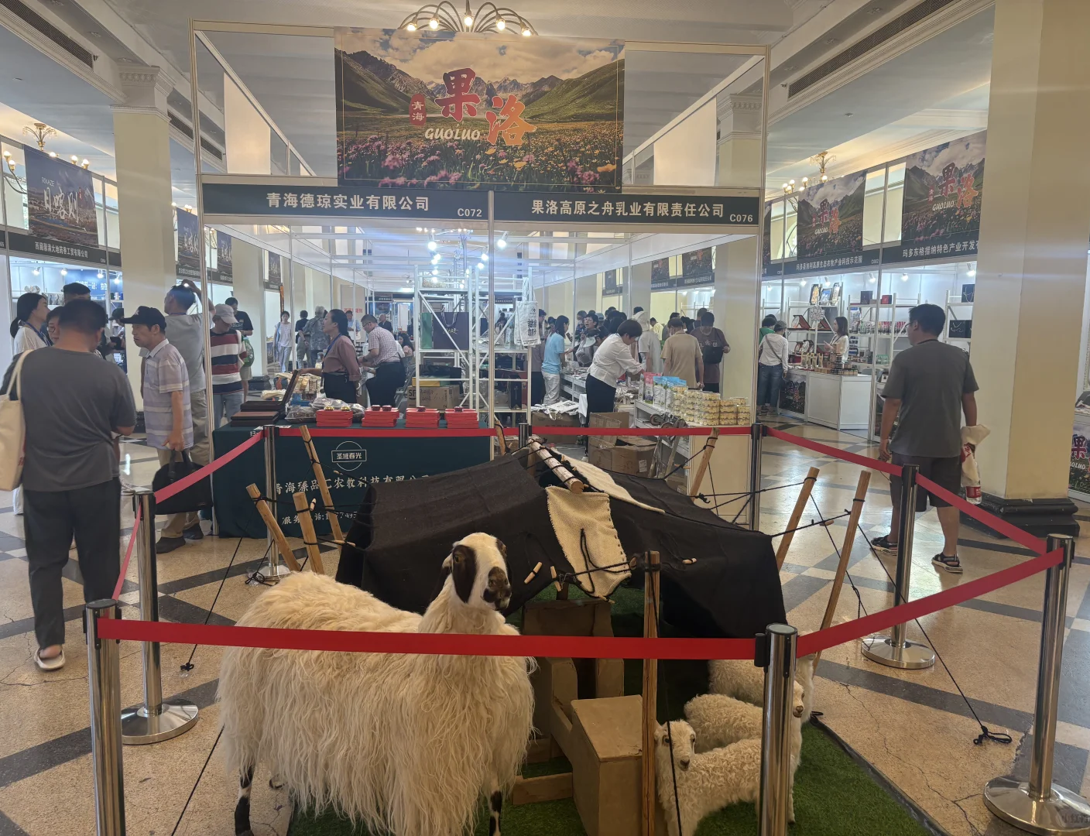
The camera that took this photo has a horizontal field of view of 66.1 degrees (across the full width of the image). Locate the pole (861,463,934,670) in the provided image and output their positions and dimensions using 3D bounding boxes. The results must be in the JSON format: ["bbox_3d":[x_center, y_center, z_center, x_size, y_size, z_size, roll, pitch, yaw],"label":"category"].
[{"bbox_3d":[1.677,0.667,3.904,0.320,0.905,0.320,0,7,0],"label":"pole"}]

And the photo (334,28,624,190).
[{"bbox_3d":[-0.428,-2.094,5.751,1.975,1.035,0.050,0,7,-6],"label":"photo"}]

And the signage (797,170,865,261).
[{"bbox_3d":[4.052,-2.864,11.999,0.050,1.060,2.050,0,7,-7],"label":"signage"}]

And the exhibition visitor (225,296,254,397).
[{"bbox_3d":[-4.131,-0.729,11.300,0.500,1.770,0.380,-3,8,-27],"label":"exhibition visitor"}]

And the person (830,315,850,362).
[{"bbox_3d":[4.661,-0.799,13.200,0.350,1.580,0.440,1,7,2],"label":"person"}]

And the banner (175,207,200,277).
[{"bbox_3d":[-7.000,-3.416,16.655,0.050,1.250,2.050,-1,7,-8],"label":"banner"}]

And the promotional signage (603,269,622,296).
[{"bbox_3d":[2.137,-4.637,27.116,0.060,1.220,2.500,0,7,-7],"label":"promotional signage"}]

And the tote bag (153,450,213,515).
[{"bbox_3d":[-2.371,0.422,5.480,0.120,0.410,0.410,7,10,42],"label":"tote bag"}]

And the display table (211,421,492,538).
[{"bbox_3d":[-1.383,0.431,6.297,1.940,0.755,0.580,0,7,-7],"label":"display table"}]

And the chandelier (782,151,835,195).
[{"bbox_3d":[5.004,-4.195,15.245,1.380,1.280,1.380,0,7,-7],"label":"chandelier"}]

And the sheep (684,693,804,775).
[{"bbox_3d":[0.666,1.054,2.785,0.460,0.410,0.200,3,8,21],"label":"sheep"}]

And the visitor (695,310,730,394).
[{"bbox_3d":[2.030,-0.489,10.300,0.520,1.630,0.380,2,7,14],"label":"visitor"}]

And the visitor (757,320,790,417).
[{"bbox_3d":[3.672,-0.817,13.500,0.500,1.500,0.360,5,8,30],"label":"visitor"}]

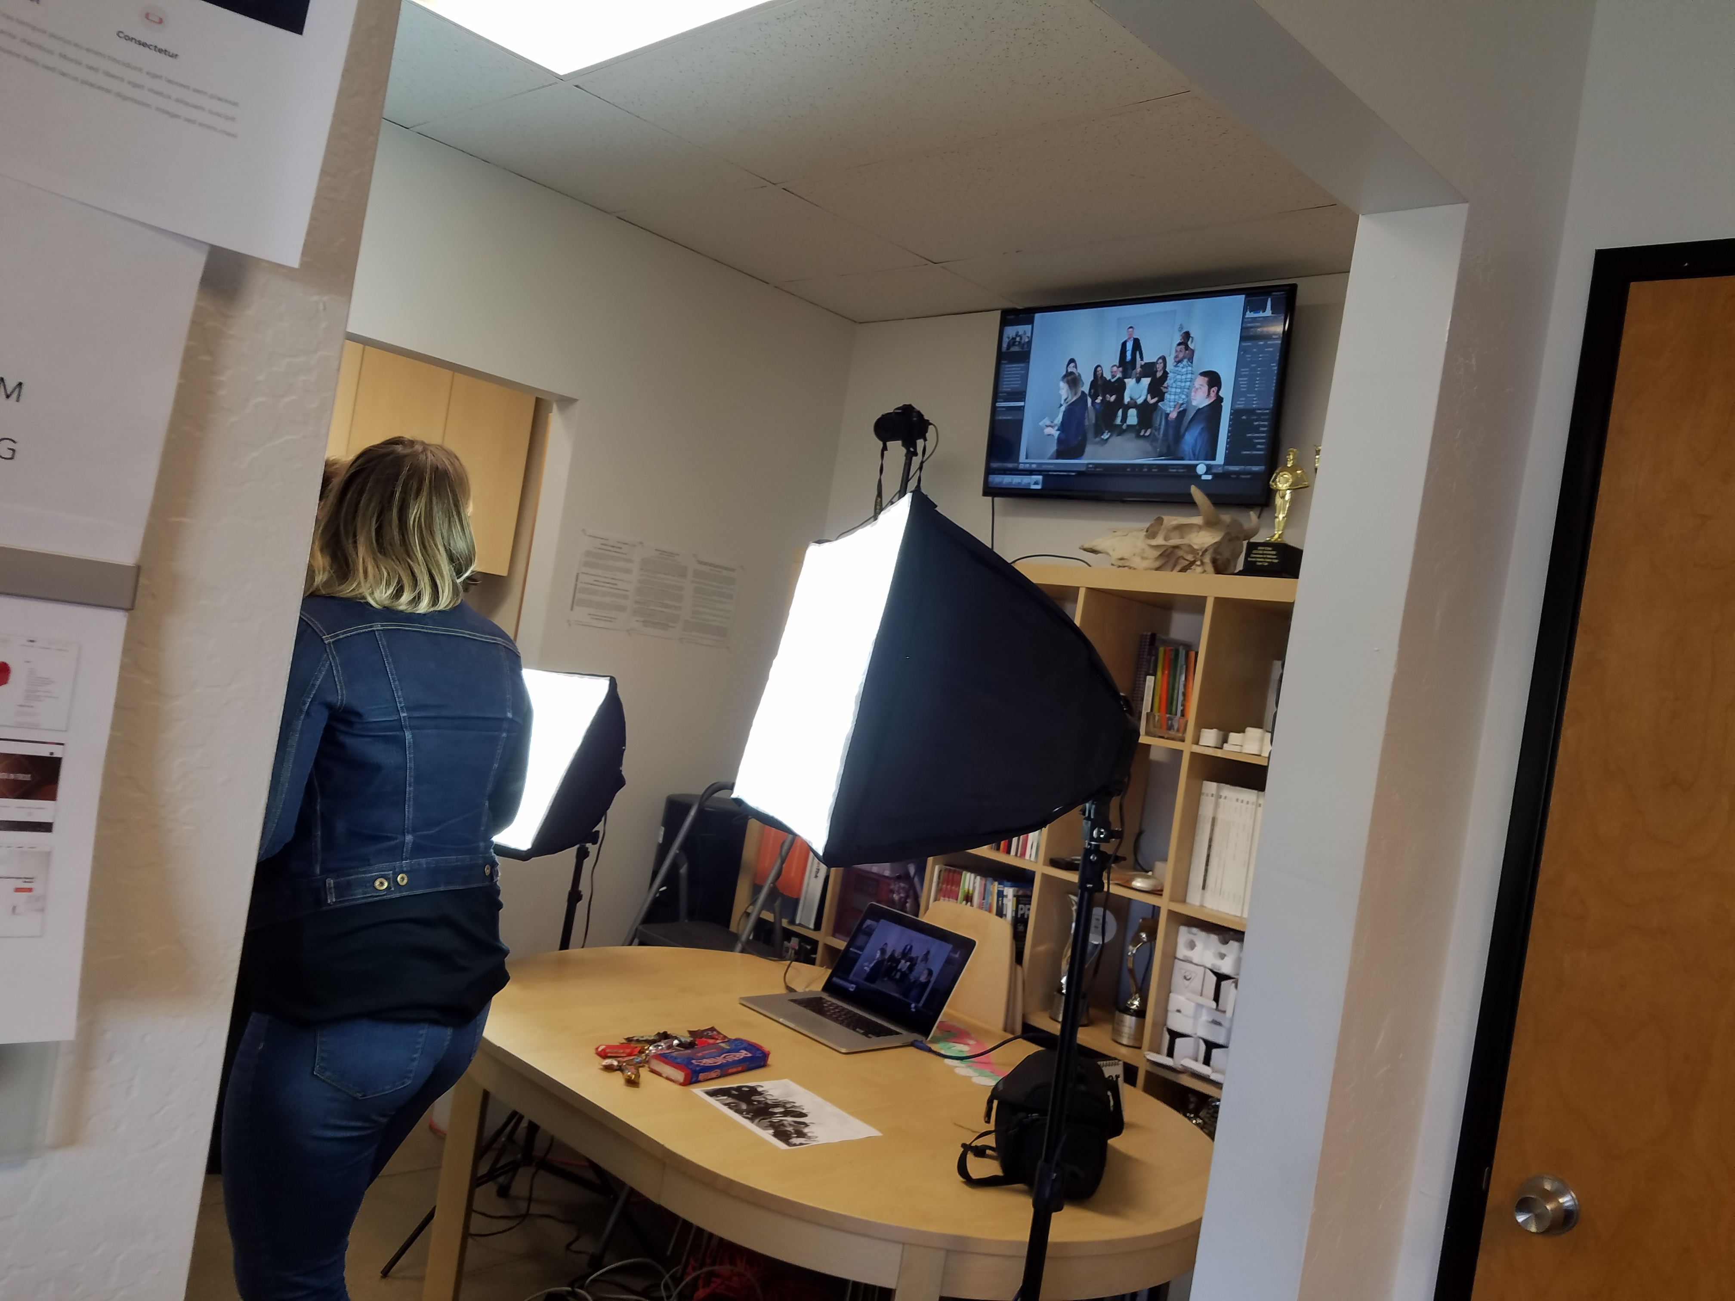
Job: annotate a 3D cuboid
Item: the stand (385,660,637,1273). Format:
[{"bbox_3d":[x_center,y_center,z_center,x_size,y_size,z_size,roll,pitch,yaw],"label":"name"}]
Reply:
[{"bbox_3d":[-0.824,0.737,3.227,0.620,1.420,0.630,9,0,-40],"label":"stand"}]

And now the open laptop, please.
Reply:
[{"bbox_3d":[-0.020,0.731,2.972,0.370,0.230,0.359,9,0,-44],"label":"open laptop"}]

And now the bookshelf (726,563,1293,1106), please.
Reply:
[{"bbox_3d":[0.407,0.709,3.434,1.850,1.850,0.390,8,0,44],"label":"bookshelf"}]

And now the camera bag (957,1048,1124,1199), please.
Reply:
[{"bbox_3d":[0.309,0.791,2.225,0.230,0.195,0.175,9,0,-13],"label":"camera bag"}]

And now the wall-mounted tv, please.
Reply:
[{"bbox_3d":[0.710,-0.676,3.537,0.915,0.545,0.056,8,3,44],"label":"wall-mounted tv"}]

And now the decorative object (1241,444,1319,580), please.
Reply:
[{"bbox_3d":[0.940,-0.302,2.952,0.120,0.305,0.120,8,0,44],"label":"decorative object"}]

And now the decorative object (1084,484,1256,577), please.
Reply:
[{"bbox_3d":[0.709,-0.288,3.200,0.450,0.210,0.270,8,0,44],"label":"decorative object"}]

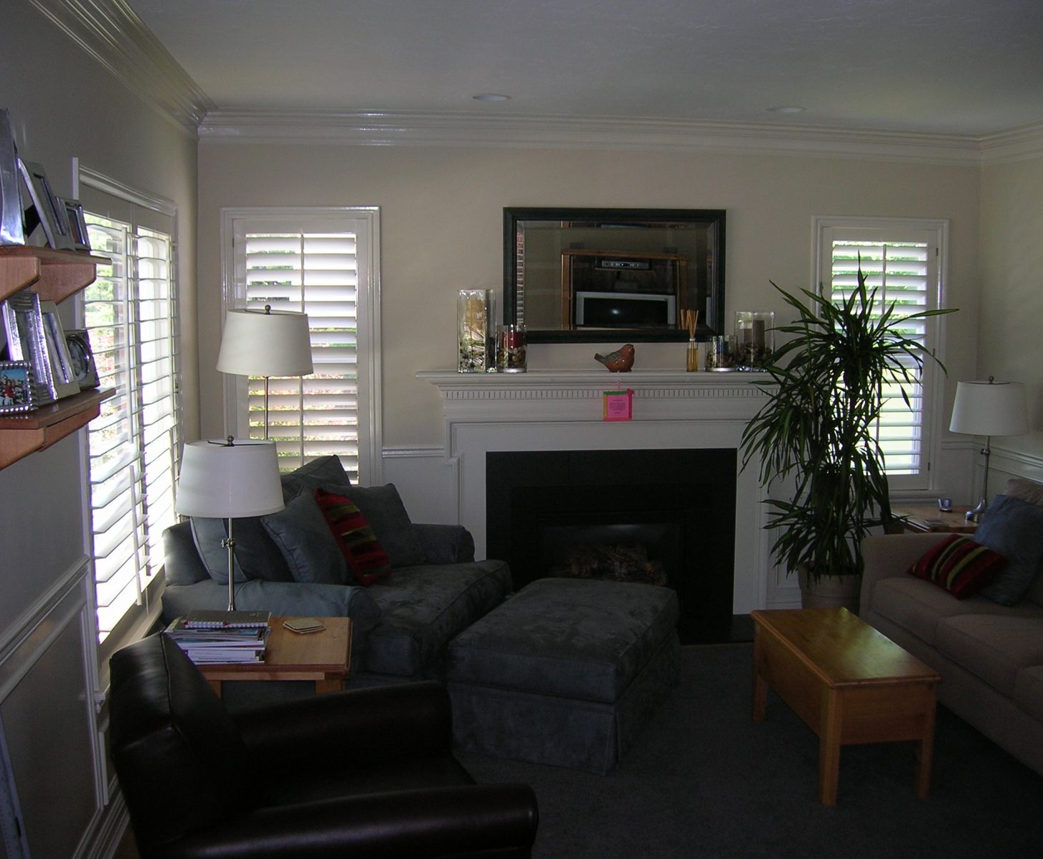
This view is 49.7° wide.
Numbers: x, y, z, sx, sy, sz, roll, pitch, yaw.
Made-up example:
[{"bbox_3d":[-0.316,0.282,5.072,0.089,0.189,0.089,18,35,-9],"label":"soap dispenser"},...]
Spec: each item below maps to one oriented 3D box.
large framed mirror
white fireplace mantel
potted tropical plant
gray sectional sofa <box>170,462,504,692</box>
[{"bbox_3d":[0.458,-0.728,5.357,1.092,0.645,0.045,-1,7,-8],"label":"large framed mirror"},{"bbox_3d":[0.441,0.339,5.407,1.877,1.242,0.208,-1,7,-8],"label":"white fireplace mantel"},{"bbox_3d":[1.560,0.104,5.417,0.950,1.840,0.880,-1,7,-8],"label":"potted tropical plant"},{"bbox_3d":[-0.602,0.639,4.340,0.953,0.894,1.271,2,7,18],"label":"gray sectional sofa"}]

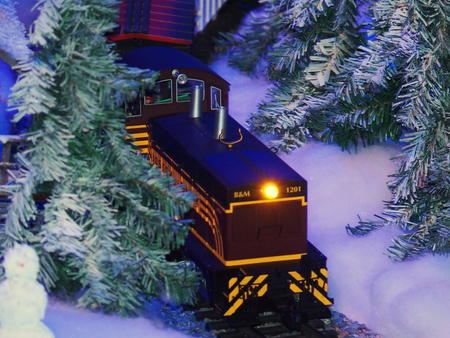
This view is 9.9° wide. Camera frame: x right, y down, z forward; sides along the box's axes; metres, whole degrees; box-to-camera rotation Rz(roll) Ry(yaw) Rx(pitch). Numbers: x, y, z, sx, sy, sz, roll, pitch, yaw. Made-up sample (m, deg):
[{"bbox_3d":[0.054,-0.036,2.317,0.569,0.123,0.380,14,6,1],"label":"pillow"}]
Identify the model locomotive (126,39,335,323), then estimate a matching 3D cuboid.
[{"bbox_3d":[-0.022,0.000,2.371,0.107,0.150,0.467,-5,17,-17],"label":"model locomotive"}]

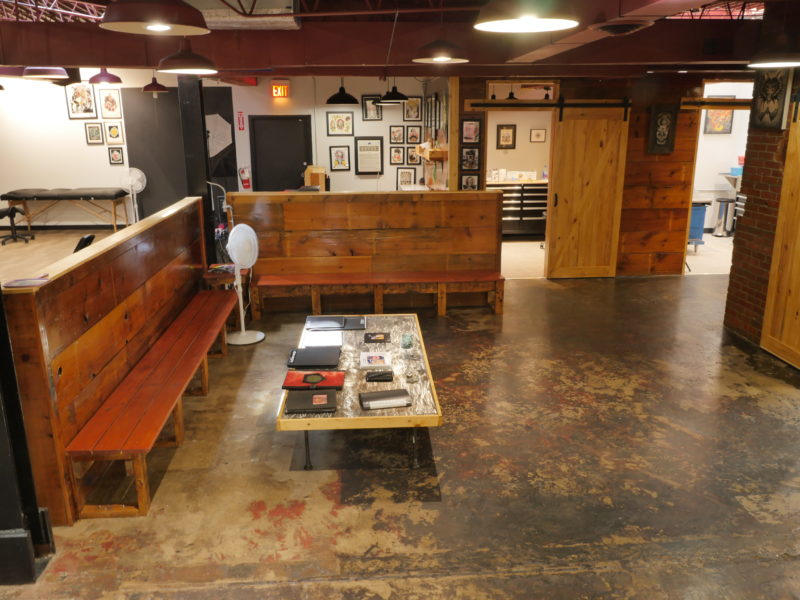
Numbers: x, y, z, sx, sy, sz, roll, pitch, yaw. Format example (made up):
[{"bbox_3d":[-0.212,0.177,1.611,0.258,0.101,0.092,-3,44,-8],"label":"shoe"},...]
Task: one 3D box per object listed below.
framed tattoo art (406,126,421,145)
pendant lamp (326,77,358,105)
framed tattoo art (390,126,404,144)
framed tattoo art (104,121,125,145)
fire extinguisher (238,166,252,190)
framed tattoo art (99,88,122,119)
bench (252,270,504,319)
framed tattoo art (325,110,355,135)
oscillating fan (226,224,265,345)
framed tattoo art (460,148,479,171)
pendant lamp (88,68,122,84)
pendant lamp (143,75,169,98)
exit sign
[{"bbox_3d":[0.284,-3.225,12.668,0.285,0.342,0.030,-1,15,-3],"label":"framed tattoo art"},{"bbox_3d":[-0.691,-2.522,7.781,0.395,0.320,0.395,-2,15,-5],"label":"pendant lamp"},{"bbox_3d":[-0.048,-3.219,12.648,0.282,0.343,0.030,-1,15,-3],"label":"framed tattoo art"},{"bbox_3d":[-5.431,-3.168,12.301,0.318,0.415,0.030,-1,15,-3],"label":"framed tattoo art"},{"bbox_3d":[-2.917,-2.290,12.217,0.170,0.395,0.150,-1,15,-2],"label":"fire extinguisher"},{"bbox_3d":[-4.837,-3.271,10.822,0.318,0.469,0.030,-2,15,-5],"label":"framed tattoo art"},{"bbox_3d":[-0.215,-0.055,6.821,2.560,0.365,0.425,-2,15,-5],"label":"bench"},{"bbox_3d":[-1.030,-3.049,11.233,0.468,0.409,0.030,-2,15,-5],"label":"framed tattoo art"},{"bbox_3d":[-1.459,-0.161,5.923,0.390,1.065,0.400,7,17,25],"label":"oscillating fan"},{"bbox_3d":[0.863,-1.694,7.799,0.225,0.288,0.030,-2,15,-5],"label":"framed tattoo art"},{"bbox_3d":[-3.434,-2.621,7.523,0.385,0.231,0.385,-1,15,-3],"label":"pendant lamp"},{"bbox_3d":[-3.763,-3.270,9.948,0.385,0.329,0.385,-1,15,-3],"label":"pendant lamp"},{"bbox_3d":[-2.262,-4.000,12.261,0.317,0.308,0.080,-1,15,-3],"label":"exit sign"}]

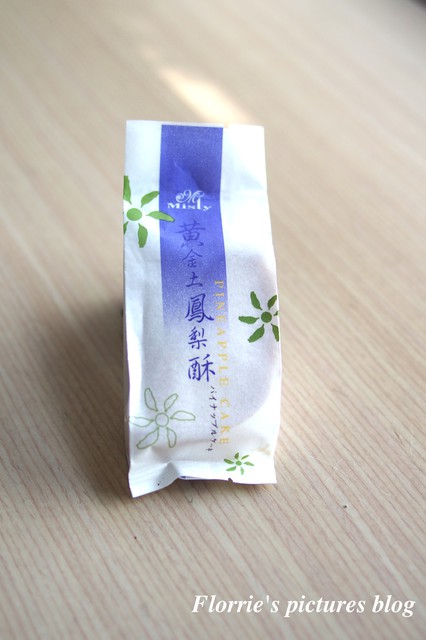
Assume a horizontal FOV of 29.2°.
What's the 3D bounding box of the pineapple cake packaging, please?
[{"bbox_3d":[-0.005,-0.008,0.304,0.054,0.027,0.137,0,80,-9],"label":"pineapple cake packaging"}]

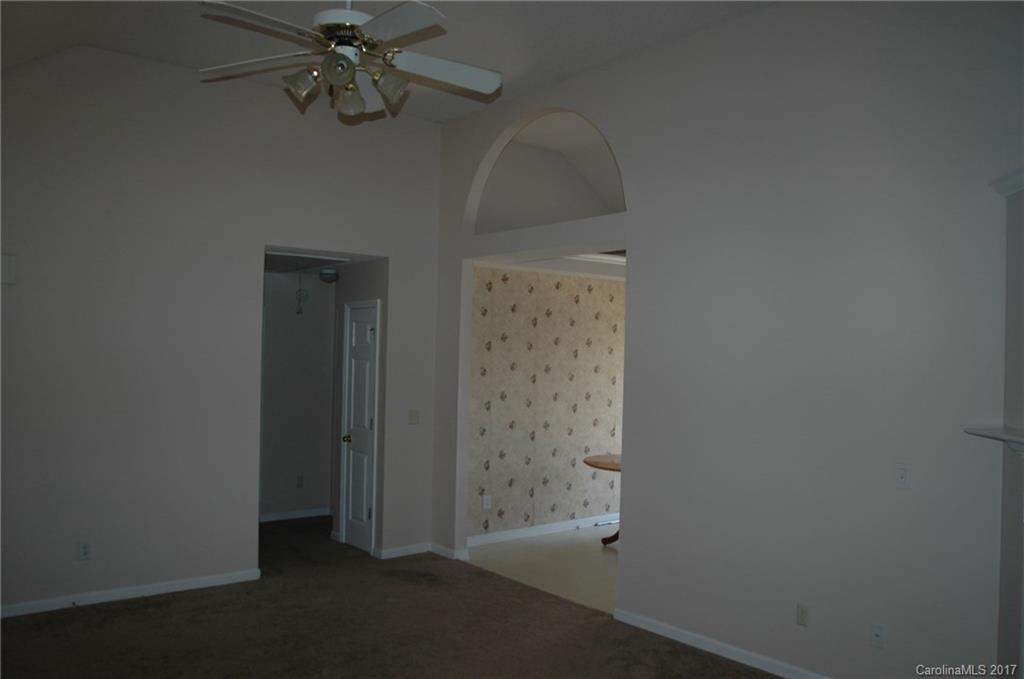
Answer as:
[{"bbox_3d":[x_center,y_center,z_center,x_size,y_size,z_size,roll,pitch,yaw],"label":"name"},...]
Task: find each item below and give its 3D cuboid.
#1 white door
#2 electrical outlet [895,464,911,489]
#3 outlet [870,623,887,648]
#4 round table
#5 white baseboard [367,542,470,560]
[{"bbox_3d":[-1.286,0.737,6.499,0.050,2.080,0.500,3,-2,-41],"label":"white door"},{"bbox_3d":[1.817,0.637,3.564,0.010,0.116,0.072,3,-2,-41],"label":"electrical outlet"},{"bbox_3d":[1.734,1.401,3.626,0.010,0.116,0.072,3,-2,-41],"label":"outlet"},{"bbox_3d":[1.208,1.468,6.837,1.160,0.750,1.160,1,-1,0],"label":"round table"},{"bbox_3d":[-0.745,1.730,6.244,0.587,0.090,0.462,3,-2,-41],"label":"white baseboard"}]

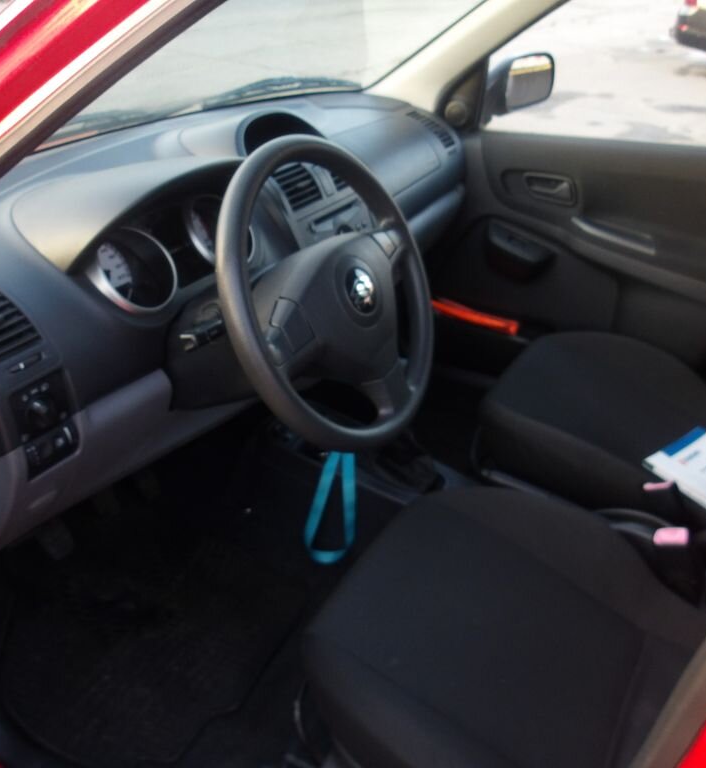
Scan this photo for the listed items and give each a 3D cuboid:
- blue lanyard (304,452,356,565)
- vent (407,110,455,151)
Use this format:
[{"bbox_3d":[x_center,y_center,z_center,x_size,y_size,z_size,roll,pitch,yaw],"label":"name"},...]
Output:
[{"bbox_3d":[-0.034,0.194,1.265,0.072,0.200,0.030,3,30,-1],"label":"blue lanyard"},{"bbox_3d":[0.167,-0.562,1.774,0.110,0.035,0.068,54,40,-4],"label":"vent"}]

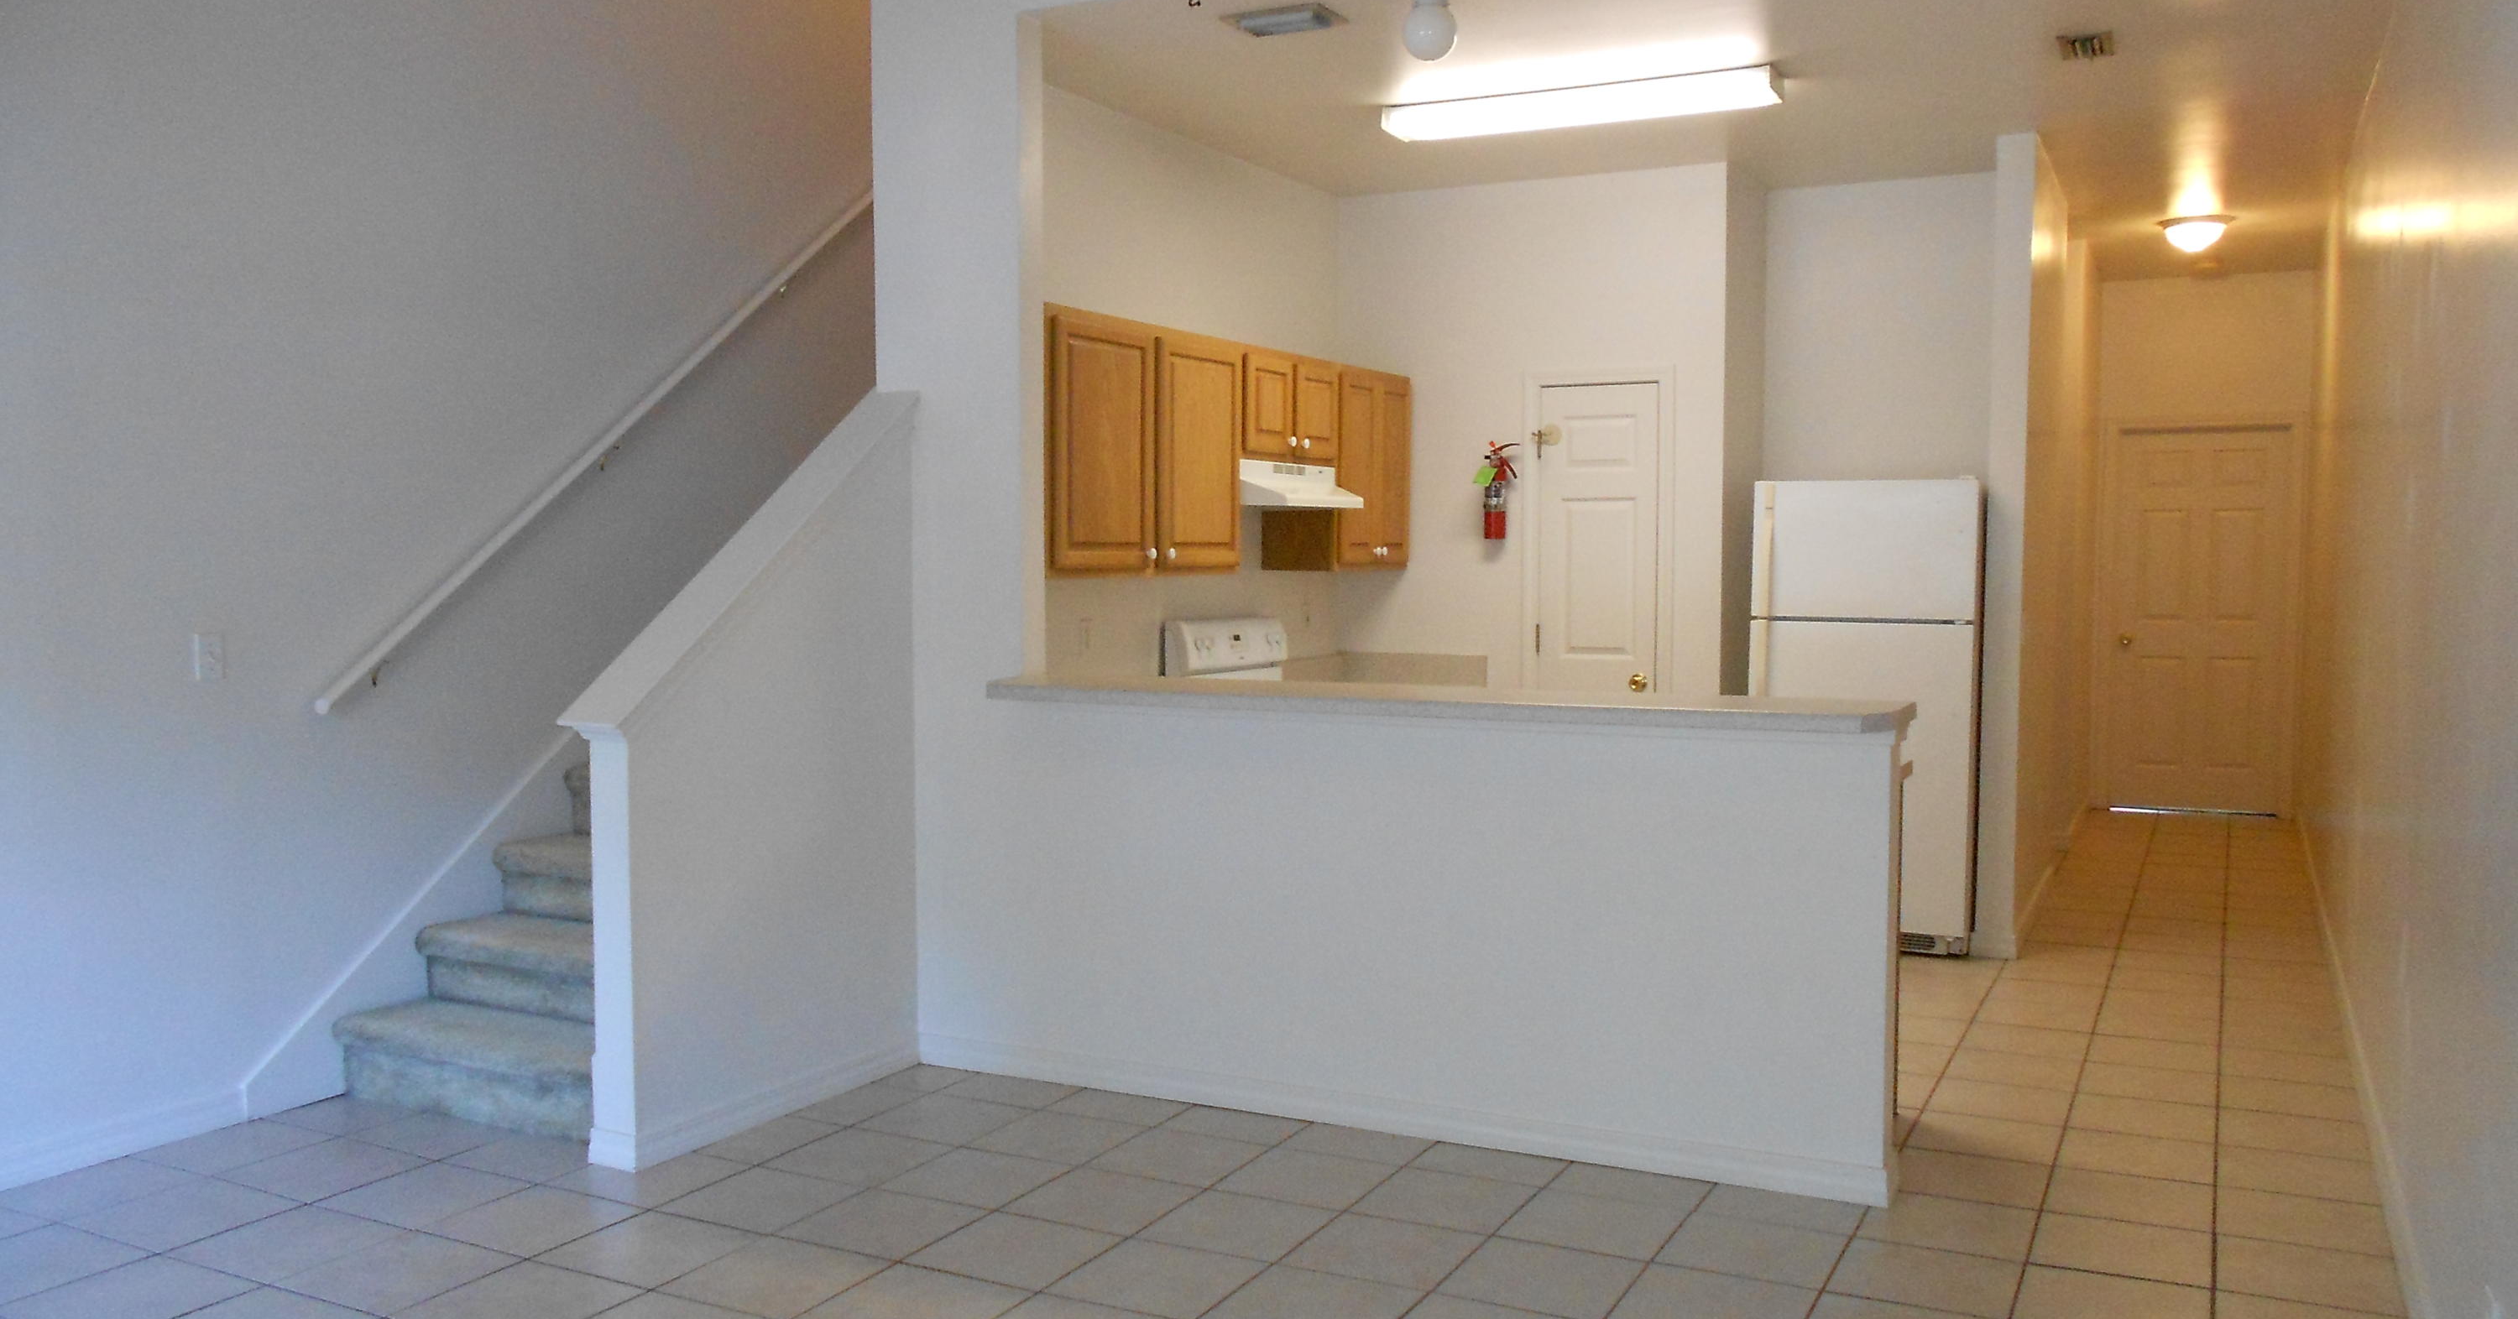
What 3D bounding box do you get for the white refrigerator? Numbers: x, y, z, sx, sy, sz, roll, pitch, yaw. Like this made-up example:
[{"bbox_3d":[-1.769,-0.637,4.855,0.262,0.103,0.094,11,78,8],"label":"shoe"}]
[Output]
[{"bbox_3d":[2.258,0.182,6.899,0.764,1.647,0.722,1,3,27],"label":"white refrigerator"}]

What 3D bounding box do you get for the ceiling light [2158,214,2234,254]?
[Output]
[{"bbox_3d":[3.989,-1.807,8.038,0.308,0.131,0.308,1,3,27],"label":"ceiling light"}]

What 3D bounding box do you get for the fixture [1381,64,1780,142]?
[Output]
[{"bbox_3d":[0.986,-1.712,5.838,1.210,0.079,0.210,1,3,27],"label":"fixture"}]

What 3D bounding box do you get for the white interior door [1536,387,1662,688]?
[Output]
[{"bbox_3d":[1.280,-0.025,7.143,0.453,2.027,0.052,1,3,27],"label":"white interior door"}]

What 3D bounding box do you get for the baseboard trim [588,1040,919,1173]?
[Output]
[{"bbox_3d":[-1.226,1.085,4.715,0.151,0.087,1.031,1,3,27],"label":"baseboard trim"}]

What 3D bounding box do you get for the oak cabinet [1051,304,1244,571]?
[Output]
[{"bbox_3d":[-0.442,-0.619,5.654,0.322,0.736,1.119,1,3,27],"label":"oak cabinet"}]

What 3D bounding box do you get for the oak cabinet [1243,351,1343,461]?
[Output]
[{"bbox_3d":[-0.017,-0.850,6.473,0.322,0.369,0.747,1,3,27],"label":"oak cabinet"}]

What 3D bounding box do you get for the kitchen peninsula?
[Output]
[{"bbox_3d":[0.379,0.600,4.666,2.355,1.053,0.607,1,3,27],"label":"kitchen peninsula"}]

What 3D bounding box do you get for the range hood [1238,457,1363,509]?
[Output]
[{"bbox_3d":[0.038,-0.590,6.459,0.443,0.154,0.747,1,3,27],"label":"range hood"}]

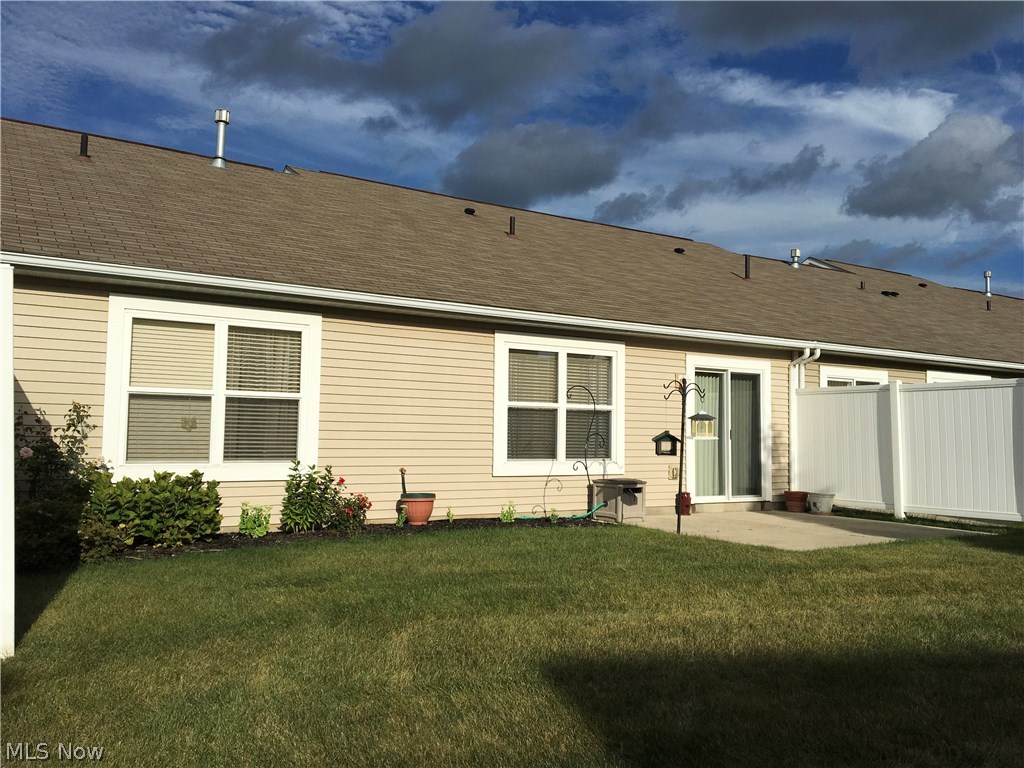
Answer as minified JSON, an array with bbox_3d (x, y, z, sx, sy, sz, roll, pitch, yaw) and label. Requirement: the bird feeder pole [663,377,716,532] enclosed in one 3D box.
[{"bbox_3d":[1.881,0.779,9.301,0.463,1.709,0.402,3,-4,-33],"label":"bird feeder pole"}]

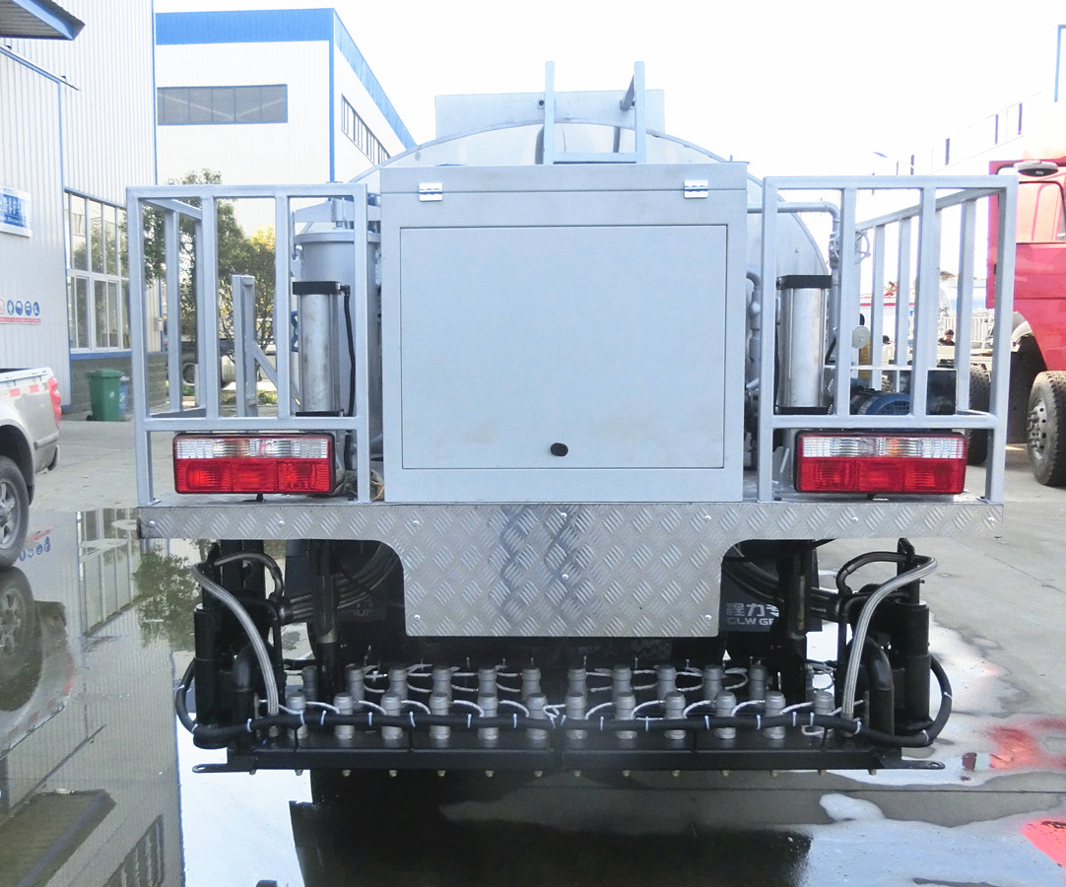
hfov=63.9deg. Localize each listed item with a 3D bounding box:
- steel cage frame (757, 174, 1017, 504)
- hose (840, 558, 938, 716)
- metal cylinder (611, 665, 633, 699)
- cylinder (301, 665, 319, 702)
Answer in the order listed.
[{"bbox_3d":[0.821,-0.289,2.501,0.572,0.750,1.070,0,7,1],"label":"steel cage frame"},{"bbox_3d":[0.858,0.478,2.069,0.209,0.404,0.130,0,6,1],"label":"hose"},{"bbox_3d":[0.240,0.657,2.314,0.053,0.110,0.053,0,7,1],"label":"metal cylinder"},{"bbox_3d":[-0.572,0.631,2.201,0.047,0.105,0.047,0,6,1],"label":"cylinder"}]

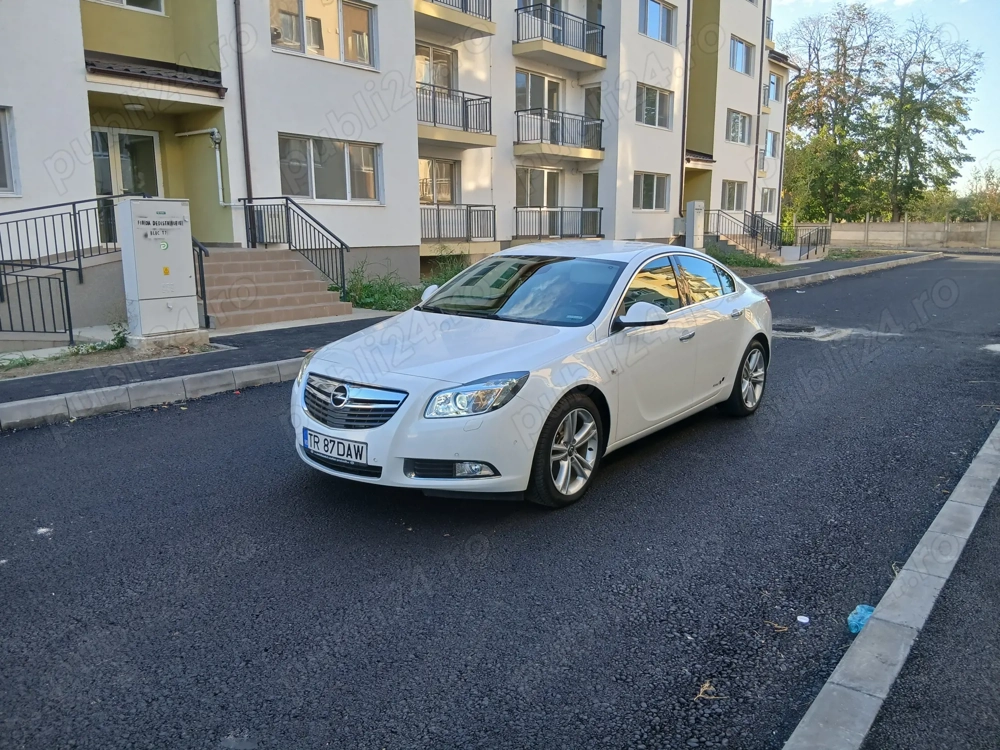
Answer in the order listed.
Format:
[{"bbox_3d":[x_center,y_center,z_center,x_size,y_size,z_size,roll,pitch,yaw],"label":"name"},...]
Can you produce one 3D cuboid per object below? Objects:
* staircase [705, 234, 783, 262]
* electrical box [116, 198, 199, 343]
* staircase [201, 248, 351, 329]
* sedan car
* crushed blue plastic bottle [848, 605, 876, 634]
[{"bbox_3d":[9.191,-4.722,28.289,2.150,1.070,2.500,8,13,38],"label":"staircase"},{"bbox_3d":[-4.103,-1.290,9.049,0.310,1.580,0.715,8,13,38],"label":"electrical box"},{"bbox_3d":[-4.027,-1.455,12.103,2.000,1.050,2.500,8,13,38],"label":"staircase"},{"bbox_3d":[0.605,-0.287,5.801,1.930,1.490,4.830,8,13,38],"label":"sedan car"},{"bbox_3d":[1.429,0.957,2.962,0.090,0.075,0.170,8,13,38],"label":"crushed blue plastic bottle"}]

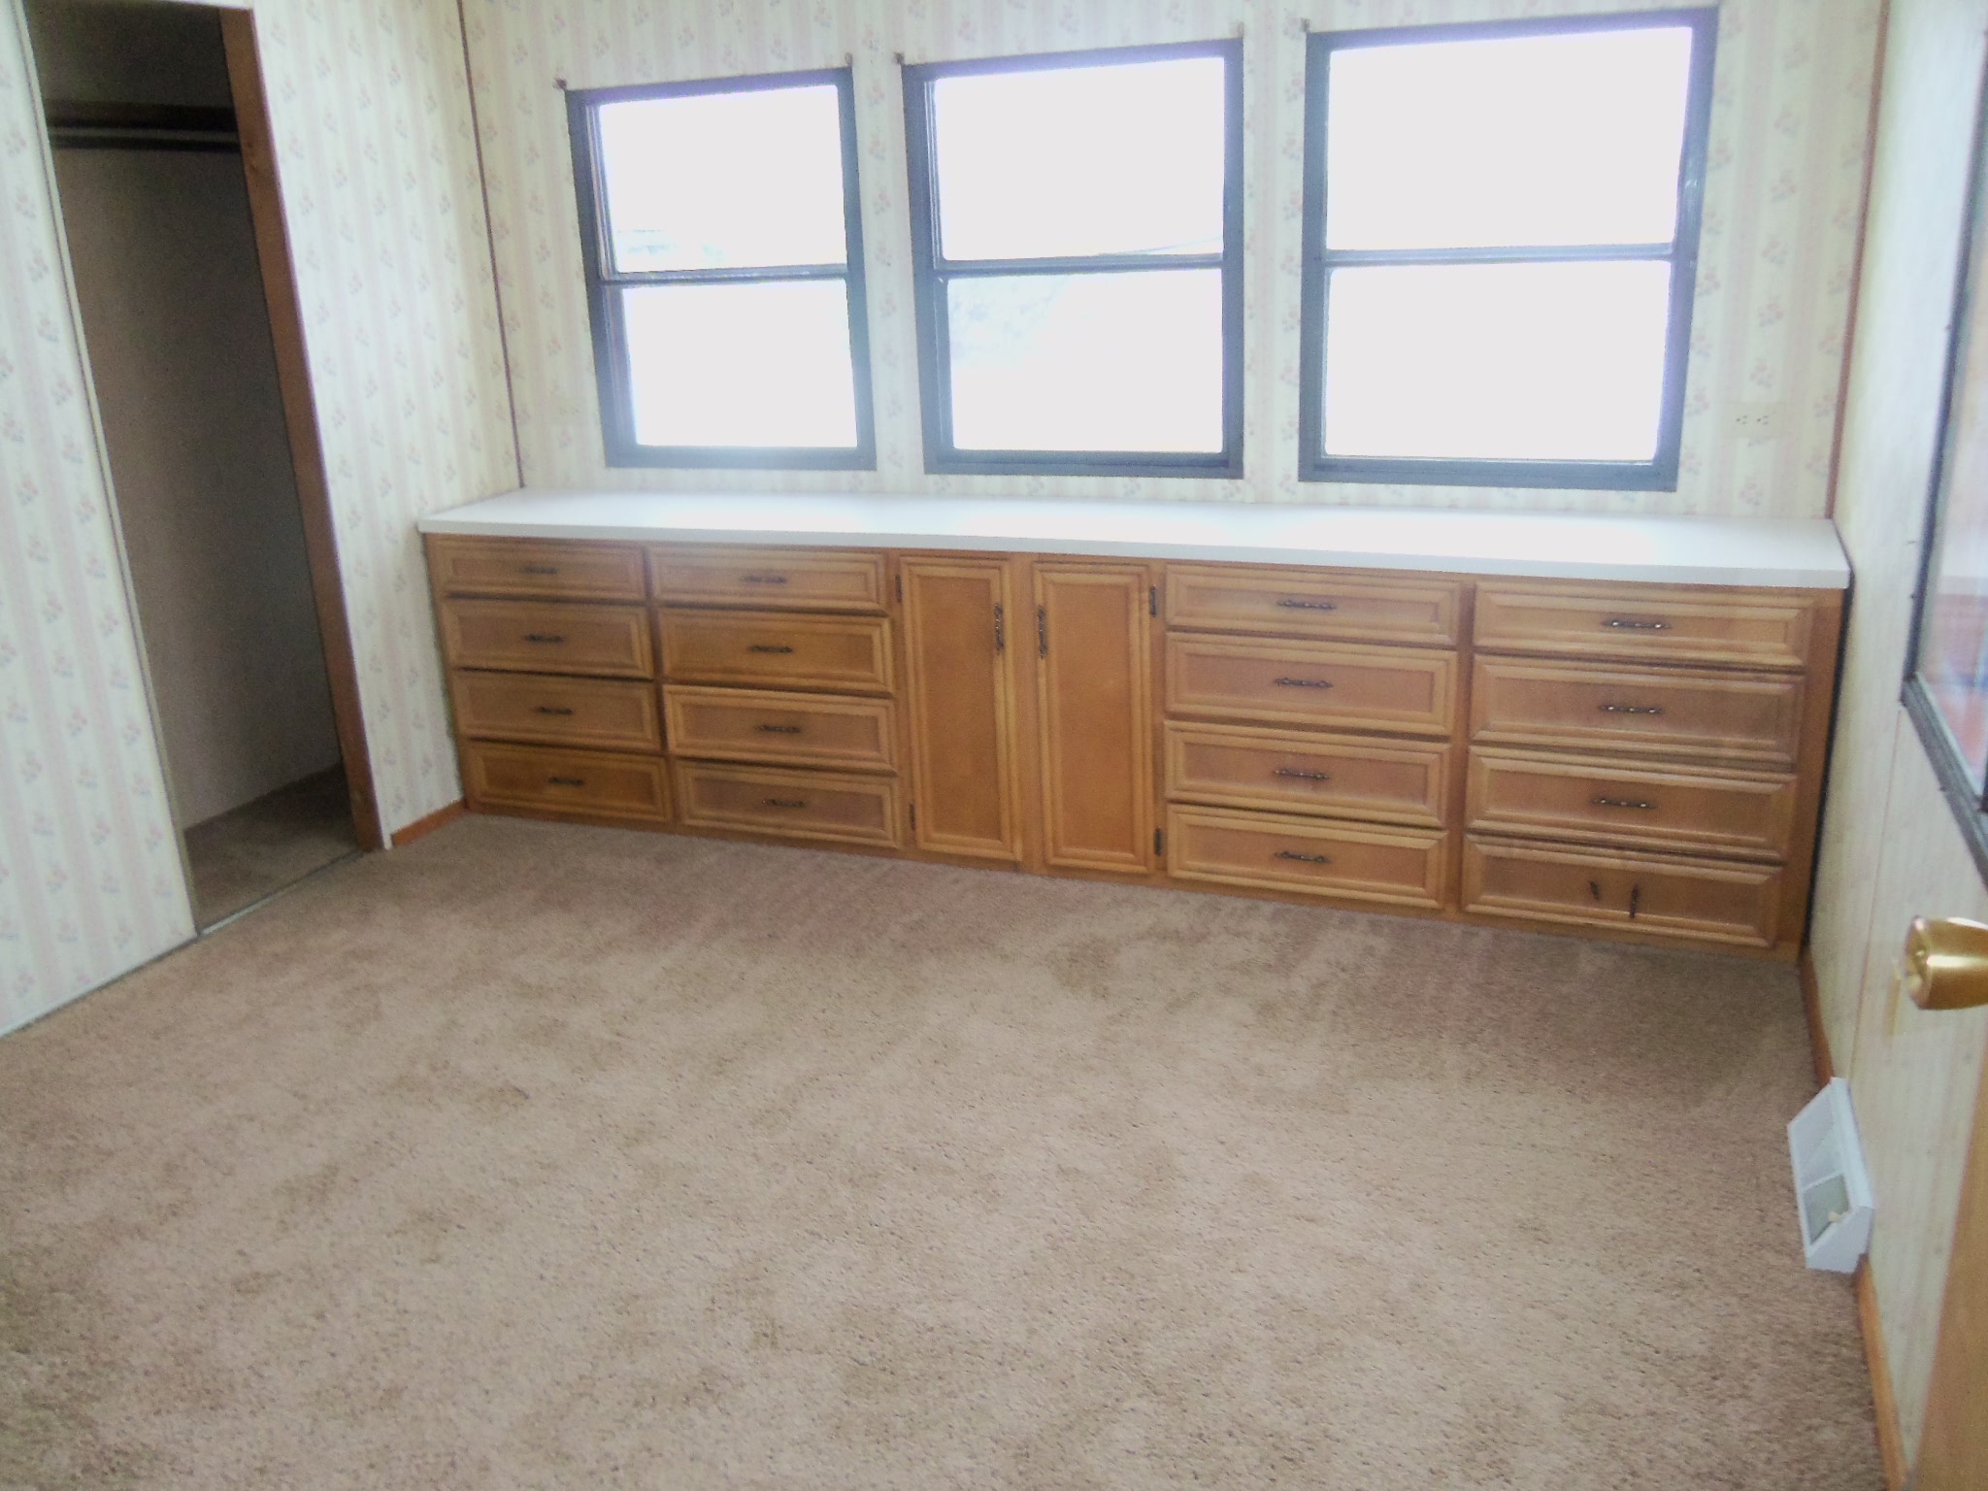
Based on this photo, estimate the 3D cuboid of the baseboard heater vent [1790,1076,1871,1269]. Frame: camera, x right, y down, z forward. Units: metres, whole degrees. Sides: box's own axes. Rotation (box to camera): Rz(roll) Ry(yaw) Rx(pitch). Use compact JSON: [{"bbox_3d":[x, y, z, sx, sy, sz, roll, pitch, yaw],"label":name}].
[{"bbox_3d":[1.249,0.630,2.406,0.075,0.115,0.383,5,18,22],"label":"baseboard heater vent"}]

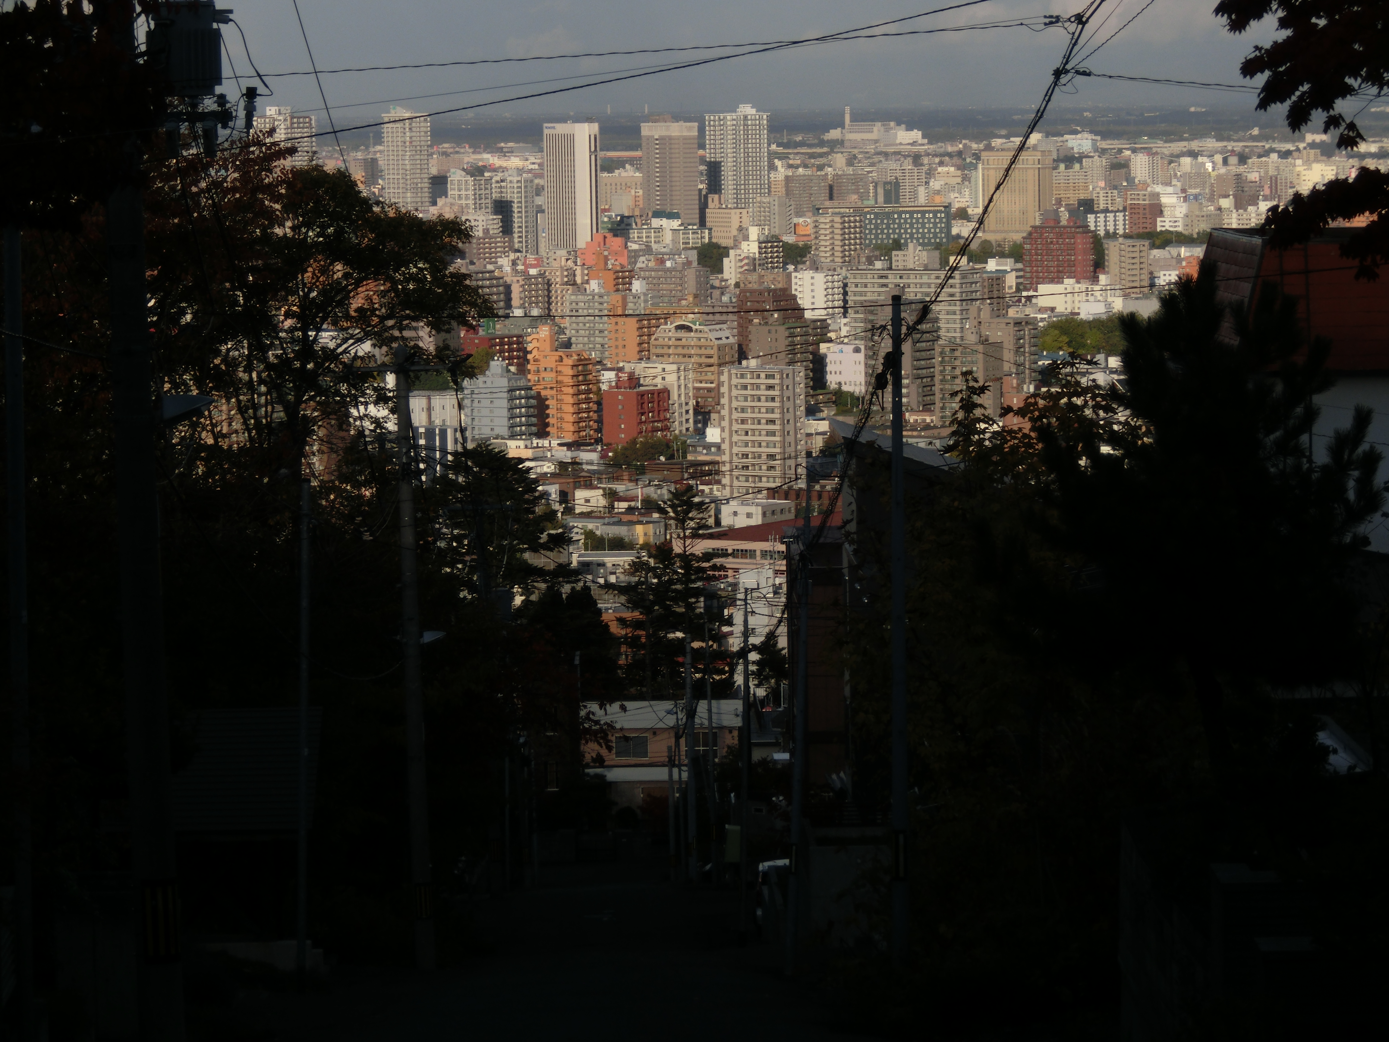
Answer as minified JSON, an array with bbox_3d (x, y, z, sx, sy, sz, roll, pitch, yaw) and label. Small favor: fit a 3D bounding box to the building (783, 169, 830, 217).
[{"bbox_3d":[88.746,-252.941,3903.382,35.000,43.859,10.500,-3,5,-23],"label":"building"}]

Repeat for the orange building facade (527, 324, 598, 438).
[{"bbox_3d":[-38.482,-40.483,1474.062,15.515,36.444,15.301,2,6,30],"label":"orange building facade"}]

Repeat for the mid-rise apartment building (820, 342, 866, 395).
[{"bbox_3d":[53.323,-51.602,1690.609,17.800,18.503,13.000,2,6,27],"label":"mid-rise apartment building"}]

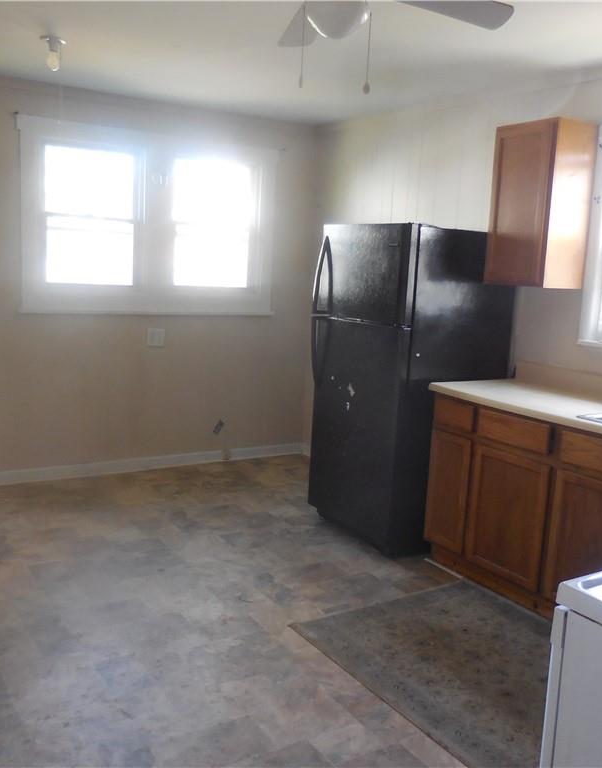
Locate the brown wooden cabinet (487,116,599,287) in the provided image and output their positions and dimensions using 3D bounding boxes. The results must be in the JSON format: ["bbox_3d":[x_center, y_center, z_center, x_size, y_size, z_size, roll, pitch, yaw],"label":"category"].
[{"bbox_3d":[1.173,-0.870,3.657,0.300,0.770,0.378,-3,10,-31],"label":"brown wooden cabinet"}]

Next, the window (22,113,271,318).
[{"bbox_3d":[-0.977,-1.081,5.080,1.810,1.205,0.100,-3,10,-31],"label":"window"}]

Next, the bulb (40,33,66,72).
[{"bbox_3d":[-1.197,-1.590,3.564,0.115,0.155,0.115,-3,10,-31],"label":"bulb"}]

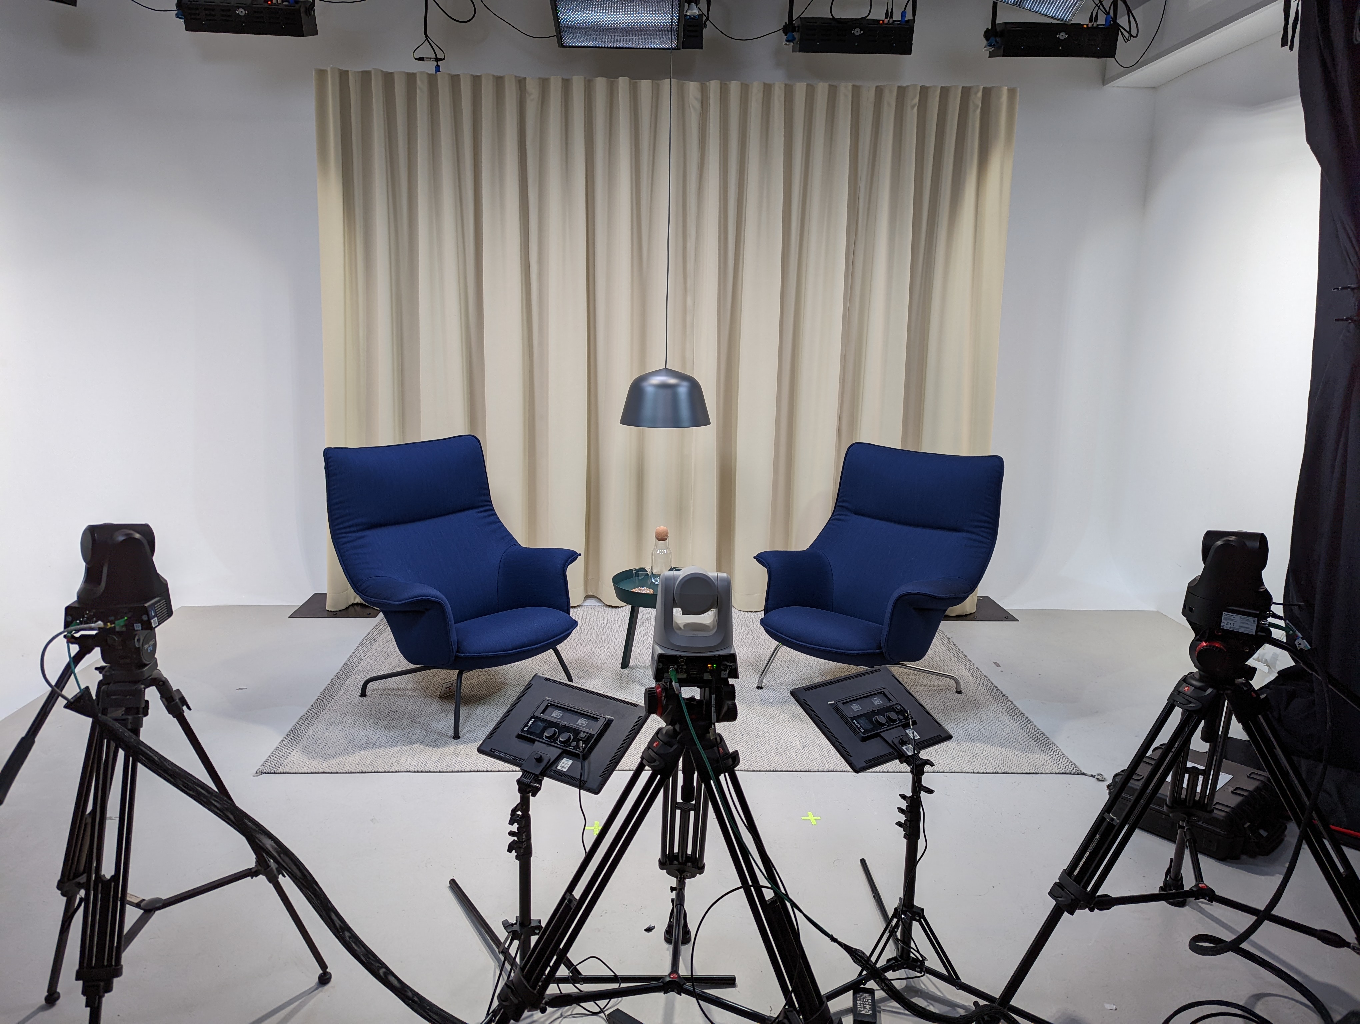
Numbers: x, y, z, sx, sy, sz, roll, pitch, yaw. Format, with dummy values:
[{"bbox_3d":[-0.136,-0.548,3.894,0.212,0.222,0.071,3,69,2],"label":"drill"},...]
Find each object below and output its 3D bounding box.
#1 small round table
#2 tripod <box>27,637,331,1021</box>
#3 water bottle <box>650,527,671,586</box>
[{"bbox_3d":[-0.086,0.529,4.247,0.440,0.460,0.440,1,11,0],"label":"small round table"},{"bbox_3d":[-1.134,0.717,1.933,0.680,0.960,0.630,0,11,-6],"label":"tripod"},{"bbox_3d":[-0.083,0.188,4.270,0.090,0.262,0.090,1,11,0],"label":"water bottle"}]

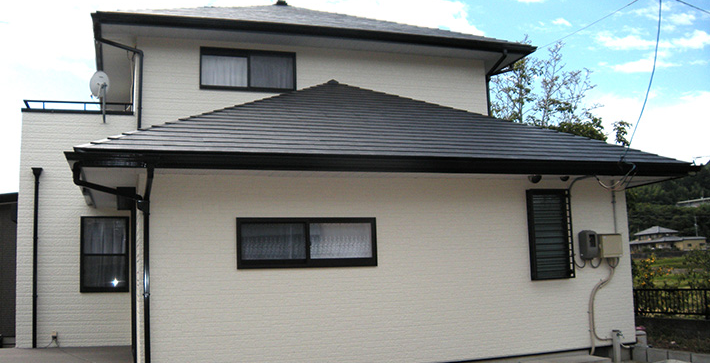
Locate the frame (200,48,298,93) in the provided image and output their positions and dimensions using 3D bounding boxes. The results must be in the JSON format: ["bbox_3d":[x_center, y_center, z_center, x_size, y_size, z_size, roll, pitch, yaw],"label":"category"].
[{"bbox_3d":[-1.786,-1.898,12.157,1.670,0.720,0.120,1,-9,-18],"label":"frame"}]

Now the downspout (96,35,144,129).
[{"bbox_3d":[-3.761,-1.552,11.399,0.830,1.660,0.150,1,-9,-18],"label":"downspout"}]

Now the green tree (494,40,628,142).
[{"bbox_3d":[5.023,0.045,17.756,3.700,7.380,3.600,-4,-8,16],"label":"green tree"}]

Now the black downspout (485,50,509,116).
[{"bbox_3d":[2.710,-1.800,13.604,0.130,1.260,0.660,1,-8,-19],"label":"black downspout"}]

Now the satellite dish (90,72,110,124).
[{"bbox_3d":[-4.128,-1.336,11.560,0.380,0.840,0.430,-6,-9,29],"label":"satellite dish"}]

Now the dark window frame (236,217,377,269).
[{"bbox_3d":[-0.549,0.703,8.213,1.690,0.580,0.090,1,-8,-19],"label":"dark window frame"}]

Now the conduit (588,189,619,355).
[{"bbox_3d":[3.282,1.197,9.447,0.490,2.200,0.080,1,-8,-19],"label":"conduit"}]

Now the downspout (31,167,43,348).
[{"bbox_3d":[-4.828,1.151,10.871,0.140,2.750,0.120,1,-8,-19],"label":"downspout"}]

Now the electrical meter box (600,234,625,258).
[{"bbox_3d":[3.474,0.883,9.754,0.345,0.305,0.120,1,-8,-19],"label":"electrical meter box"}]

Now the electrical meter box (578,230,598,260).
[{"bbox_3d":[3.150,0.860,9.608,0.205,0.375,0.165,1,-8,-19],"label":"electrical meter box"}]

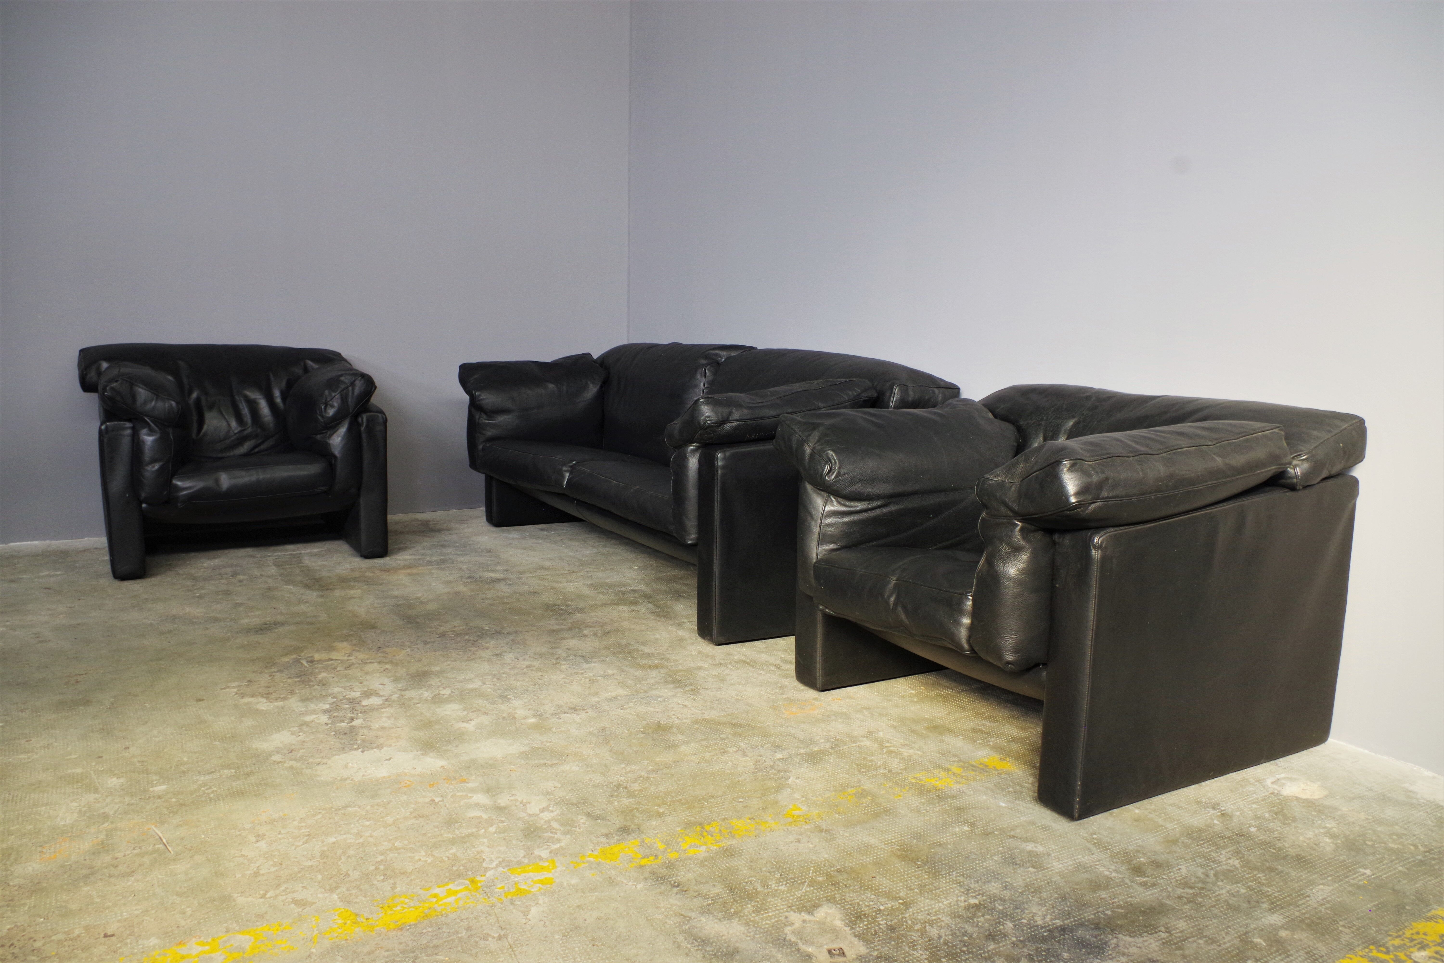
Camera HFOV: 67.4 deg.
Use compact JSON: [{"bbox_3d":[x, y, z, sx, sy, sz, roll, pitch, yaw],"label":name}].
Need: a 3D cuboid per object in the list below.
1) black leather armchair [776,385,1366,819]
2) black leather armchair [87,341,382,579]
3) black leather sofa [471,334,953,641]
[{"bbox_3d":[0.795,0.182,2.666,0.945,0.788,1.002,-4,10,-30],"label":"black leather armchair"},{"bbox_3d":[-1.959,-0.124,4.355,1.026,0.808,0.936,-4,10,-29],"label":"black leather armchair"},{"bbox_3d":[-0.197,-0.098,4.252,0.959,0.845,2.214,-4,10,-30],"label":"black leather sofa"}]

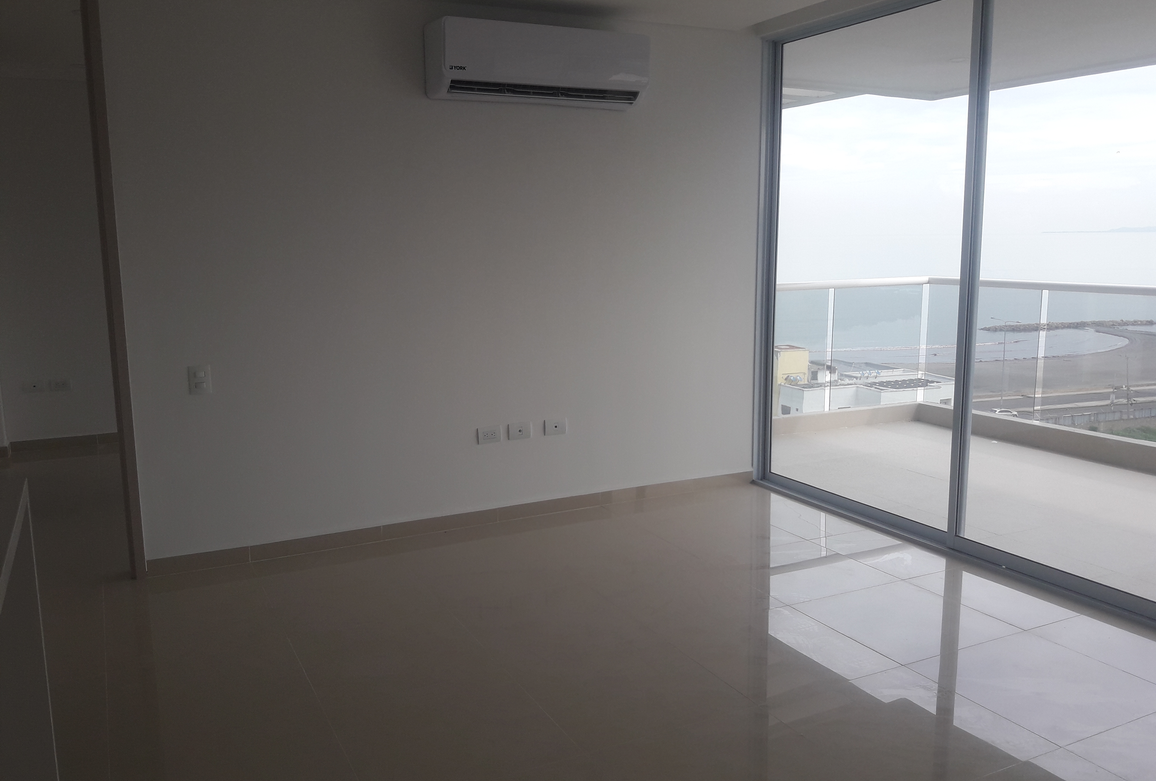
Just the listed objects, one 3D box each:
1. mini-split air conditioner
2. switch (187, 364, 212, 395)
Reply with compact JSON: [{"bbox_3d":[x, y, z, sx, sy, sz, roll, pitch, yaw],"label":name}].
[{"bbox_3d":[-0.175,-1.548,4.462,1.079,0.332,0.228,-5,10,-26],"label":"mini-split air conditioner"},{"bbox_3d":[-1.643,-0.045,4.066,0.090,0.125,0.012,-5,10,-26],"label":"switch"}]

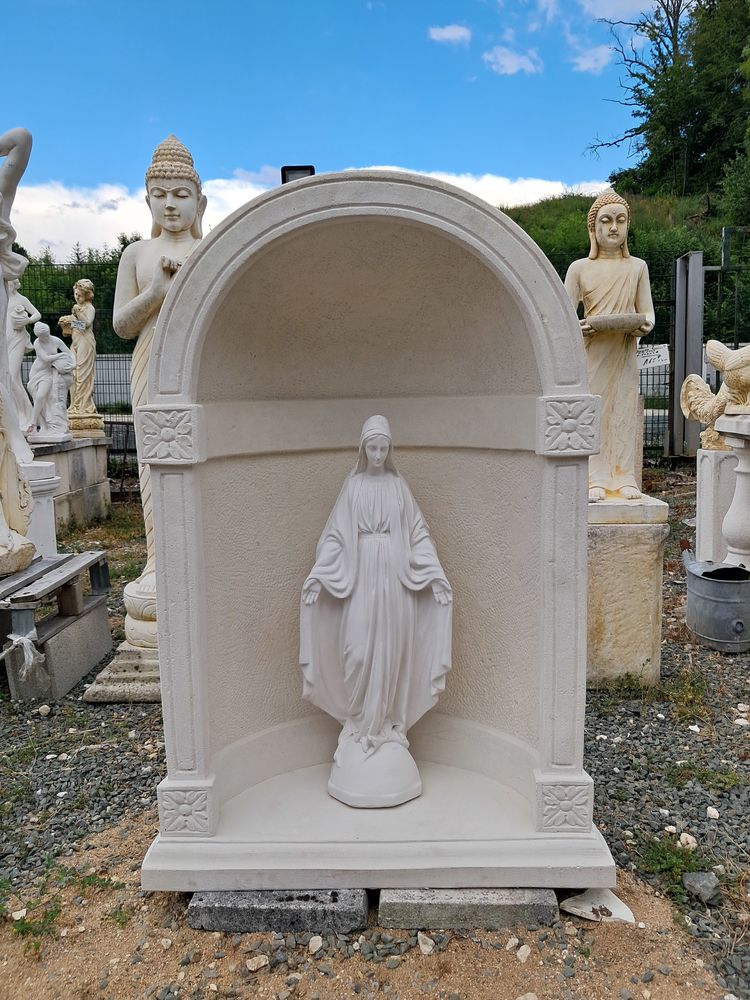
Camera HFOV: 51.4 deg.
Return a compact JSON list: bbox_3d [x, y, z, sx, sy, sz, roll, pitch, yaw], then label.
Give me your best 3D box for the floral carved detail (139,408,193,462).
[{"bbox_3d":[-0.359,-0.113,1.360,0.099,0.093,0.035,-1,7,1],"label":"floral carved detail"}]

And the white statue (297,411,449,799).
[{"bbox_3d":[0.006,0.213,1.576,0.307,0.763,0.200,-1,7,0],"label":"white statue"}]

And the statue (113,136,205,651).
[{"bbox_3d":[-0.645,-0.352,2.642,0.420,1.663,0.350,-1,7,3],"label":"statue"}]

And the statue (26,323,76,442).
[{"bbox_3d":[-2.206,-0.798,5.301,0.329,0.800,0.250,-2,7,-6],"label":"statue"}]

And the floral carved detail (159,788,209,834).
[{"bbox_3d":[-0.348,0.571,1.445,0.092,0.090,0.035,-1,7,1],"label":"floral carved detail"}]

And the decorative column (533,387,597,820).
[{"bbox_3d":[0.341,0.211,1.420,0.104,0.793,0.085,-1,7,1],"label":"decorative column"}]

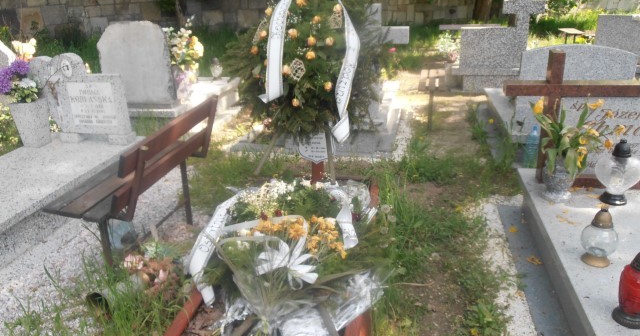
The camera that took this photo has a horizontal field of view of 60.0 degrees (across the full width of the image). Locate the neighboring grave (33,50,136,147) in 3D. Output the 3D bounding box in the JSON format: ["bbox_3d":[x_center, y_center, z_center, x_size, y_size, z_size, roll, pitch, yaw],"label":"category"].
[{"bbox_3d":[-1.844,-0.590,4.543,0.760,0.720,0.280,2,19,8],"label":"neighboring grave"}]

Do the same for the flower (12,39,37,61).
[{"bbox_3d":[-3.037,-1.213,5.700,0.230,0.230,0.200,-1,19,0],"label":"flower"}]

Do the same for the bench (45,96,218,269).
[{"bbox_3d":[-0.902,0.126,3.003,0.489,0.796,1.138,2,19,10],"label":"bench"}]

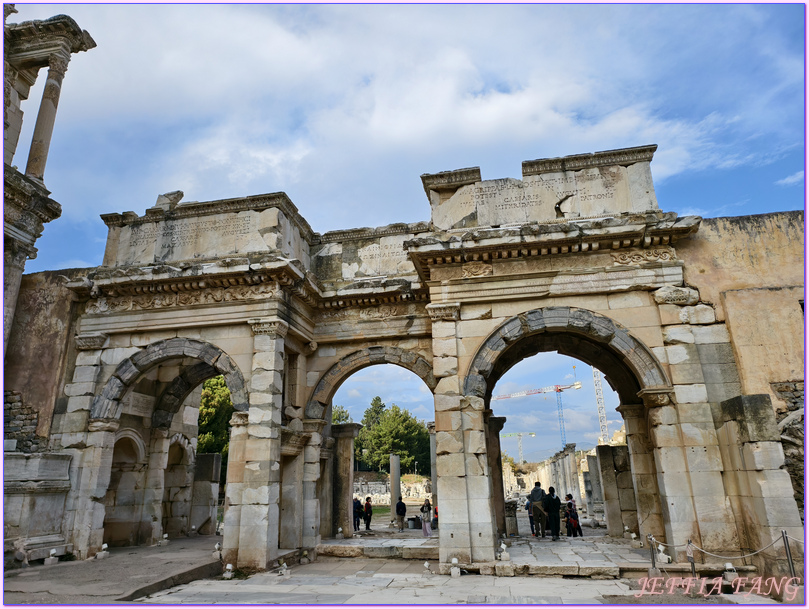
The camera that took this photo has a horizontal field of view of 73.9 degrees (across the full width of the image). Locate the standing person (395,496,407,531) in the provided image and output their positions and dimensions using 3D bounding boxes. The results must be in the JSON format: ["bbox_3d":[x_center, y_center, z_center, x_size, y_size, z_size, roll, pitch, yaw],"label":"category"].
[{"bbox_3d":[-0.182,10.620,27.200,0.520,1.700,0.330,-4,-17,6],"label":"standing person"}]

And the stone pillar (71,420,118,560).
[{"bbox_3d":[-8.802,5.215,15.456,0.700,3.720,0.750,-5,-19,10],"label":"stone pillar"}]

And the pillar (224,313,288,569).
[{"bbox_3d":[-4.054,3.685,15.067,1.300,6.600,0.850,-5,-19,10],"label":"pillar"}]

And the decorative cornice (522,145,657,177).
[{"bbox_3d":[5.366,-4.029,15.725,3.710,0.460,0.800,-5,-19,10],"label":"decorative cornice"}]

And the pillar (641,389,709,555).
[{"bbox_3d":[6.297,3.999,12.827,0.750,3.860,0.750,-5,-19,10],"label":"pillar"}]

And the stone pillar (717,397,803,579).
[{"bbox_3d":[8.440,4.177,12.694,0.780,3.850,1.400,-5,-18,10],"label":"stone pillar"}]

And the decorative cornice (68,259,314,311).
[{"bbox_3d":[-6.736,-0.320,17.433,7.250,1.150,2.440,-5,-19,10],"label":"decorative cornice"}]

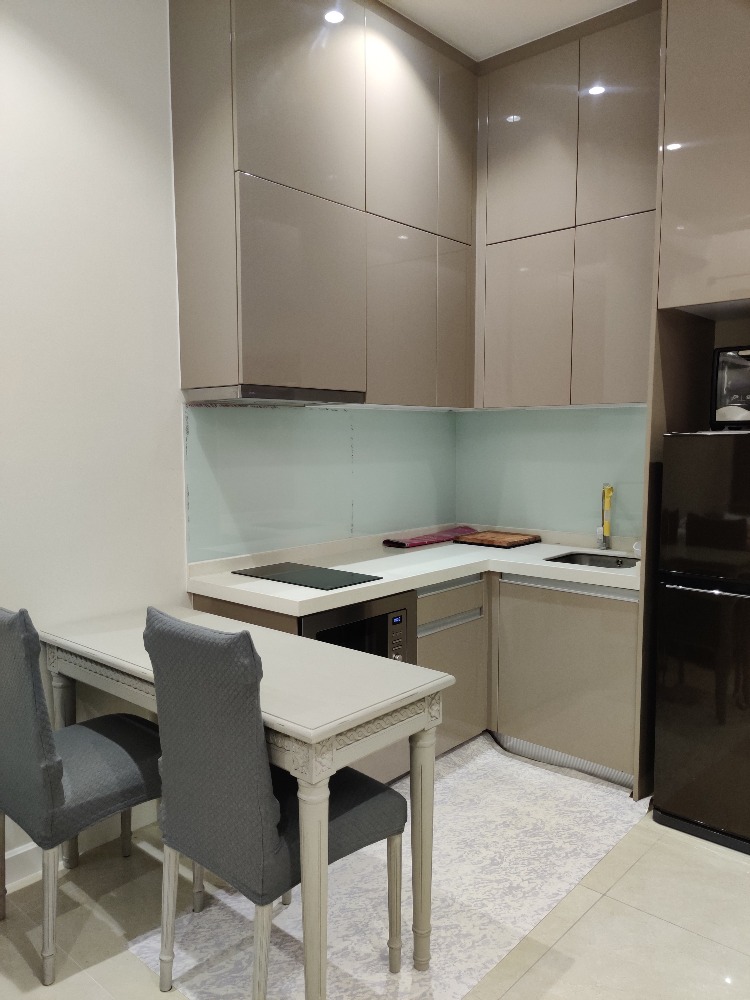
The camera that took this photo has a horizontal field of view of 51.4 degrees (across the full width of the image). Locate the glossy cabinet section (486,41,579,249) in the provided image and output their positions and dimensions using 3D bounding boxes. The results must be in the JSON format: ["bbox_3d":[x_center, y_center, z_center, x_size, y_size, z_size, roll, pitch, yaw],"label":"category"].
[{"bbox_3d":[0.793,-1.540,3.511,0.441,0.756,0.362,4,7,41],"label":"glossy cabinet section"}]

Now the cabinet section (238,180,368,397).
[{"bbox_3d":[-0.374,-0.761,2.936,0.359,0.694,0.620,4,7,41],"label":"cabinet section"}]

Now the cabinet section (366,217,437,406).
[{"bbox_3d":[-0.016,-0.774,3.345,0.359,0.740,0.466,4,7,41],"label":"cabinet section"}]

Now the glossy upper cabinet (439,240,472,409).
[{"bbox_3d":[0.232,-0.791,3.579,0.331,0.731,0.260,4,7,41],"label":"glossy upper cabinet"}]

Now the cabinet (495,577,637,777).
[{"bbox_3d":[0.937,0.654,3.345,0.632,0.714,0.566,4,7,41],"label":"cabinet"}]

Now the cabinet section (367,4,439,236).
[{"bbox_3d":[-0.017,-1.519,3.280,0.359,0.756,0.466,4,7,41],"label":"cabinet section"}]

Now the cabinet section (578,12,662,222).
[{"bbox_3d":[1.112,-1.516,3.232,0.408,0.756,0.362,4,7,41],"label":"cabinet section"}]

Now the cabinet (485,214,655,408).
[{"bbox_3d":[0.929,-0.776,3.388,0.866,0.731,0.321,4,7,41],"label":"cabinet"}]

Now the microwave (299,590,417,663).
[{"bbox_3d":[-0.196,0.537,2.887,0.422,0.385,0.598,4,7,41],"label":"microwave"}]

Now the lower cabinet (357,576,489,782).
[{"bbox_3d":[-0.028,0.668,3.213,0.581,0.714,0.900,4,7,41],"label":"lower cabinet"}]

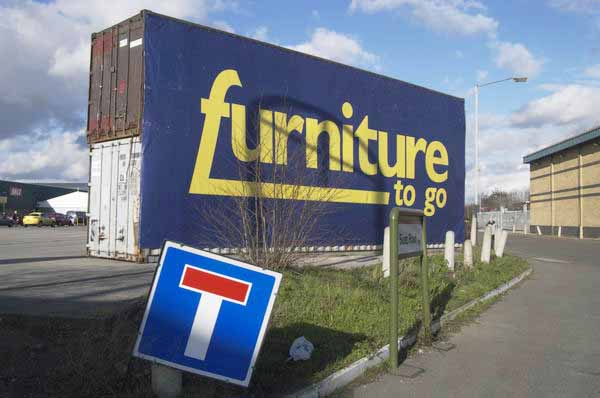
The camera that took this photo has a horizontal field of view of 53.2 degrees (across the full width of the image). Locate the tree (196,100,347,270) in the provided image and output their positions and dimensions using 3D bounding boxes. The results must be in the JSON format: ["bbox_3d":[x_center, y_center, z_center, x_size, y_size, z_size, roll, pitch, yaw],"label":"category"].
[{"bbox_3d":[-0.580,-0.295,11.400,2.750,3.350,2.400,0,-2,0],"label":"tree"}]

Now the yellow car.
[{"bbox_3d":[-27.015,2.174,62.000,1.740,1.460,4.250,0,-2,-2],"label":"yellow car"}]

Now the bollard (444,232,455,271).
[{"bbox_3d":[2.926,1.042,11.700,0.175,0.826,0.175,0,-2,0],"label":"bollard"}]

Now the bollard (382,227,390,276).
[{"bbox_3d":[1.557,0.938,10.600,0.180,0.903,0.180,0,-2,0],"label":"bollard"}]

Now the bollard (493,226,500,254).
[{"bbox_3d":[5.619,1.254,17.000,0.180,0.812,0.180,0,-2,0],"label":"bollard"}]

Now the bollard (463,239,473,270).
[{"bbox_3d":[3.573,1.179,12.700,0.170,0.632,0.170,0,-2,0],"label":"bollard"}]

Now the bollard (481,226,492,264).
[{"bbox_3d":[4.445,1.088,14.200,0.185,0.932,0.185,5,-2,0],"label":"bollard"}]

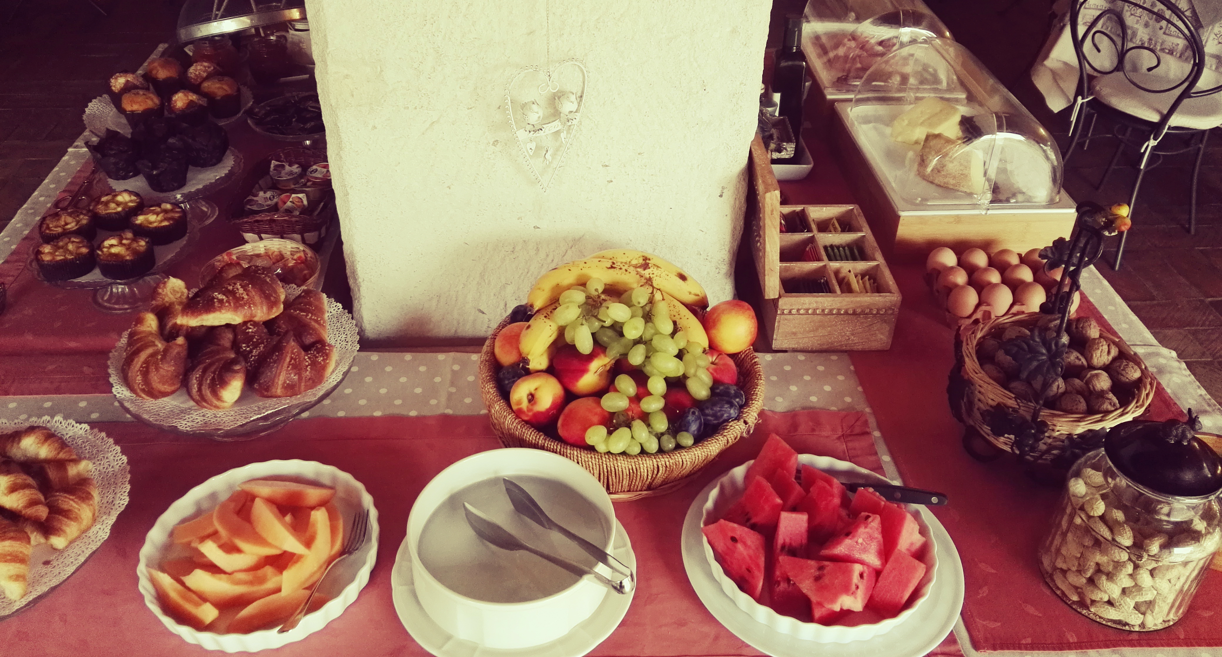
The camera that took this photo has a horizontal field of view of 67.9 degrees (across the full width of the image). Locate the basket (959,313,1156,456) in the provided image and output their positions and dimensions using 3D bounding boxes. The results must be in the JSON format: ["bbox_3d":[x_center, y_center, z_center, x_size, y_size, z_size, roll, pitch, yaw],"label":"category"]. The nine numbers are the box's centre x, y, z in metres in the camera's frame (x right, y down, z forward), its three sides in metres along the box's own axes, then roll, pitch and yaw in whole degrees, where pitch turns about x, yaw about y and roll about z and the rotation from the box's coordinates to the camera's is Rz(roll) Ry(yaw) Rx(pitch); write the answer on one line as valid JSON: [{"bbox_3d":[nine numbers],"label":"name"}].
[{"bbox_3d":[0.535,0.081,1.114,0.216,0.093,0.257,20,39,26],"label":"basket"}]

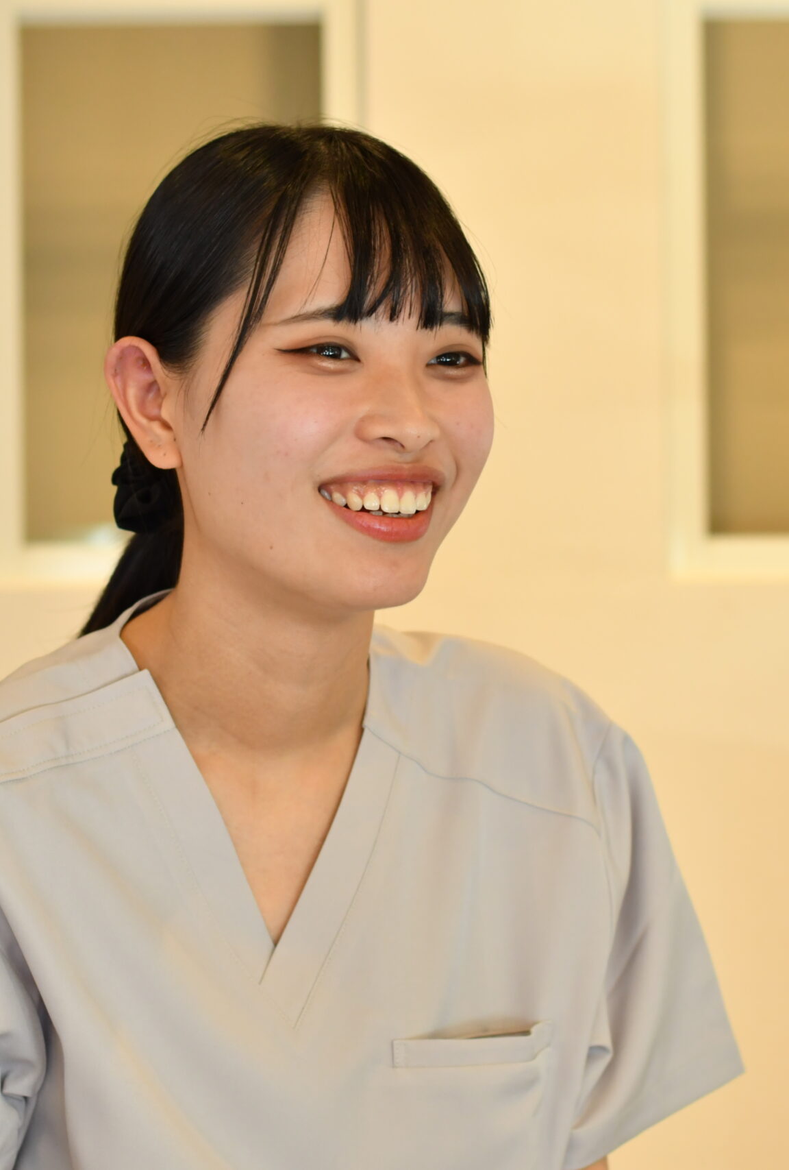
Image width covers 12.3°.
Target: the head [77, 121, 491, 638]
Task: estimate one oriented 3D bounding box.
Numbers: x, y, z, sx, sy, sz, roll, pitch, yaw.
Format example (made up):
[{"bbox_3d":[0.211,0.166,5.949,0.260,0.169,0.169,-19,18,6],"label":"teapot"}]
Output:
[{"bbox_3d":[-0.050,-0.100,1.720,0.168,0.236,0.235,0,0,-35],"label":"head"}]

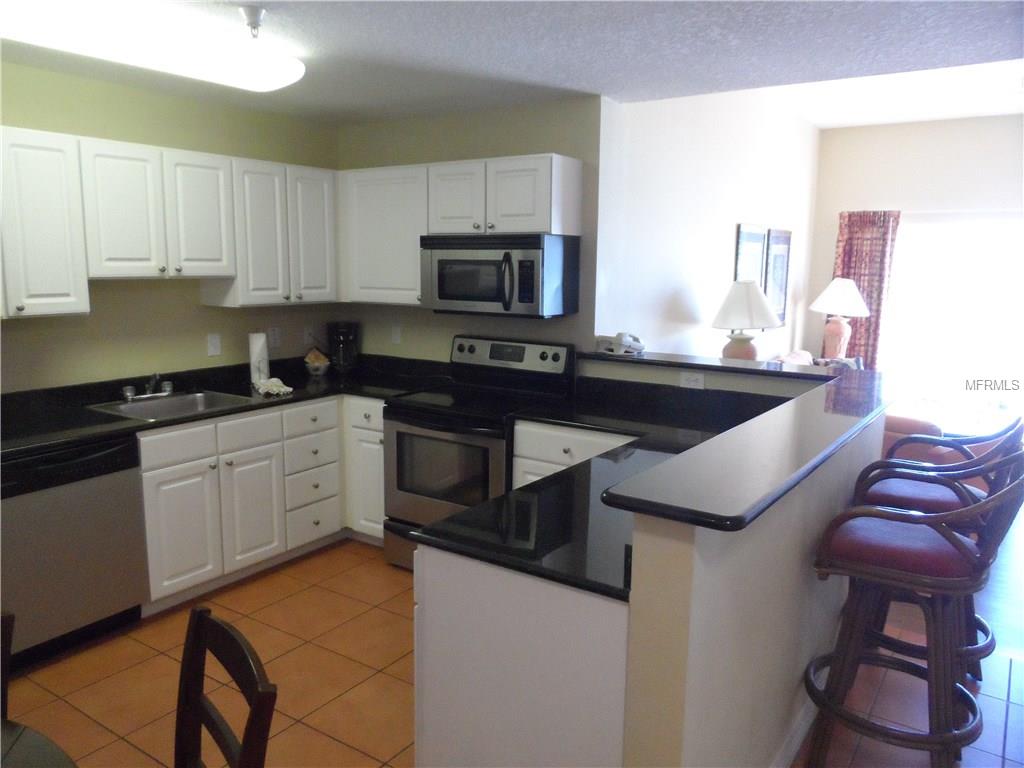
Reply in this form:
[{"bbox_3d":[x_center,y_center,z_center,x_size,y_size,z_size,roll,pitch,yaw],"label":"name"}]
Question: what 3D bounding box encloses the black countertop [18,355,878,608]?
[{"bbox_3d":[-0.332,0.090,3.033,3.300,0.270,2.460,7,12,33],"label":"black countertop"}]

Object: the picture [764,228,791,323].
[{"bbox_3d":[2.331,-0.933,6.235,0.030,0.812,0.690,7,11,35],"label":"picture"}]

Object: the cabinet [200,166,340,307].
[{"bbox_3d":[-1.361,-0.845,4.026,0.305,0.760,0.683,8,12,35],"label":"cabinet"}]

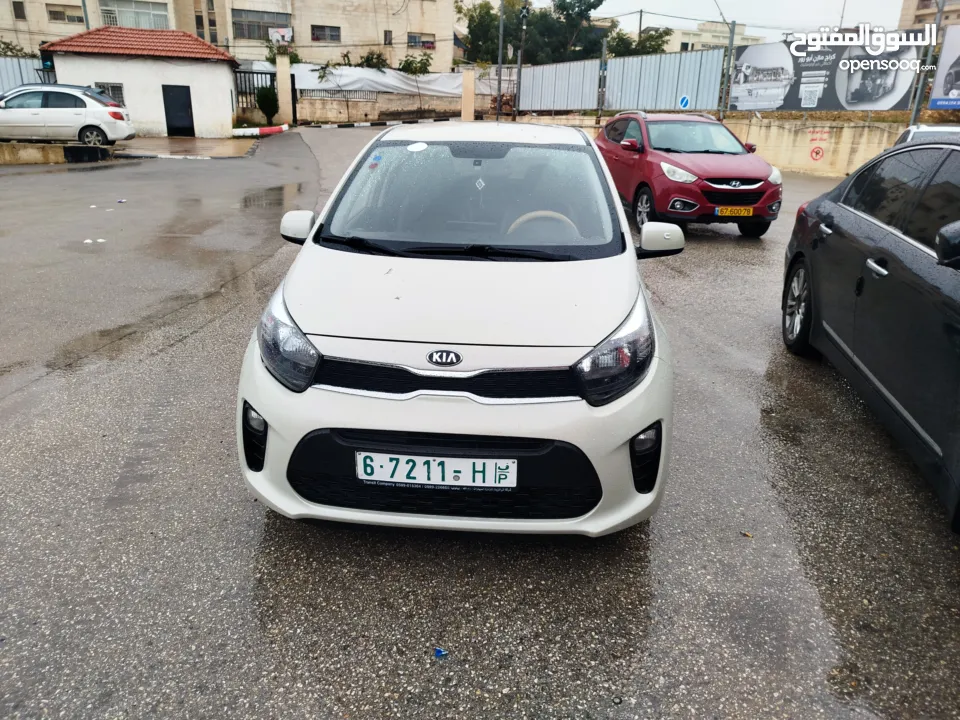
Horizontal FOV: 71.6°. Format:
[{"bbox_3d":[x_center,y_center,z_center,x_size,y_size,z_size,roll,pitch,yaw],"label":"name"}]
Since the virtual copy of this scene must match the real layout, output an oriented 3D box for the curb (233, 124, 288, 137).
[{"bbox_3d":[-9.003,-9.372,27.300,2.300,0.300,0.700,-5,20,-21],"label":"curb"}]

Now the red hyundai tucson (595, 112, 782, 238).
[{"bbox_3d":[2.982,-2.988,10.378,1.880,1.665,4.410,-1,20,-6],"label":"red hyundai tucson"}]

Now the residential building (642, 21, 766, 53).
[{"bbox_3d":[28.195,-37.718,88.422,14.000,11.574,10.500,-4,19,-18],"label":"residential building"}]

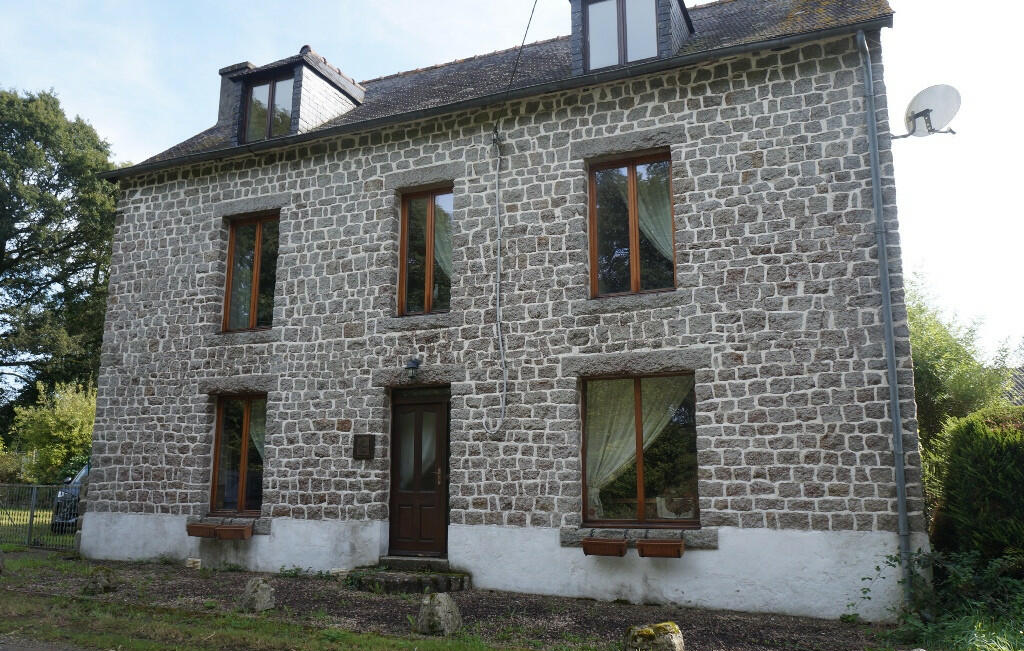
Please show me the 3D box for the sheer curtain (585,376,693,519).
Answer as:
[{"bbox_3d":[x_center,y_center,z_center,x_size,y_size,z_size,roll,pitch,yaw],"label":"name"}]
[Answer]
[{"bbox_3d":[1.650,1.576,9.949,1.430,1.850,0.090,-4,-12,22],"label":"sheer curtain"}]

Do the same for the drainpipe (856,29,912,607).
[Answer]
[{"bbox_3d":[4.255,-0.299,8.724,0.140,6.680,0.180,-4,-12,22],"label":"drainpipe"}]

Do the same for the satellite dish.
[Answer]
[{"bbox_3d":[5.112,-2.571,9.270,0.470,0.680,0.700,8,-13,-34],"label":"satellite dish"}]

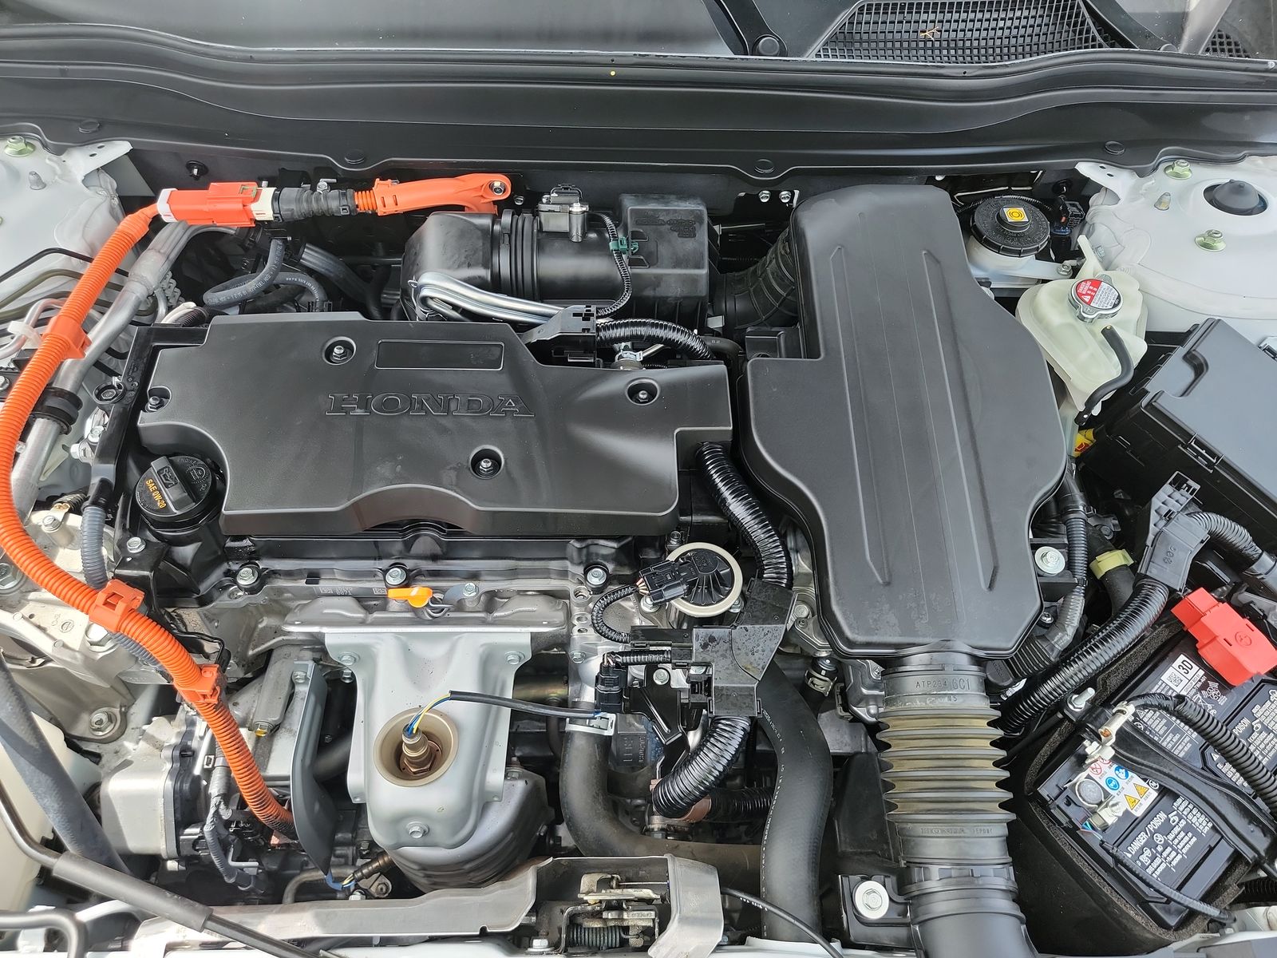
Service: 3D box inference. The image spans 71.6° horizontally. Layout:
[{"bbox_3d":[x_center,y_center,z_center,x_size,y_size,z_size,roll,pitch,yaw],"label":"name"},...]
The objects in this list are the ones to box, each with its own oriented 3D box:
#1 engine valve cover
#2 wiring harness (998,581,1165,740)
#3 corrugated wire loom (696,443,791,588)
[{"bbox_3d":[-0.151,-0.045,0.689,0.444,0.053,0.188,0,56,-1],"label":"engine valve cover"},{"bbox_3d":[0.341,0.134,0.675,0.165,0.055,0.030,-31,62,-20],"label":"wiring harness"},{"bbox_3d":[0.081,0.026,0.684,0.029,0.056,0.119,-21,59,-14],"label":"corrugated wire loom"}]

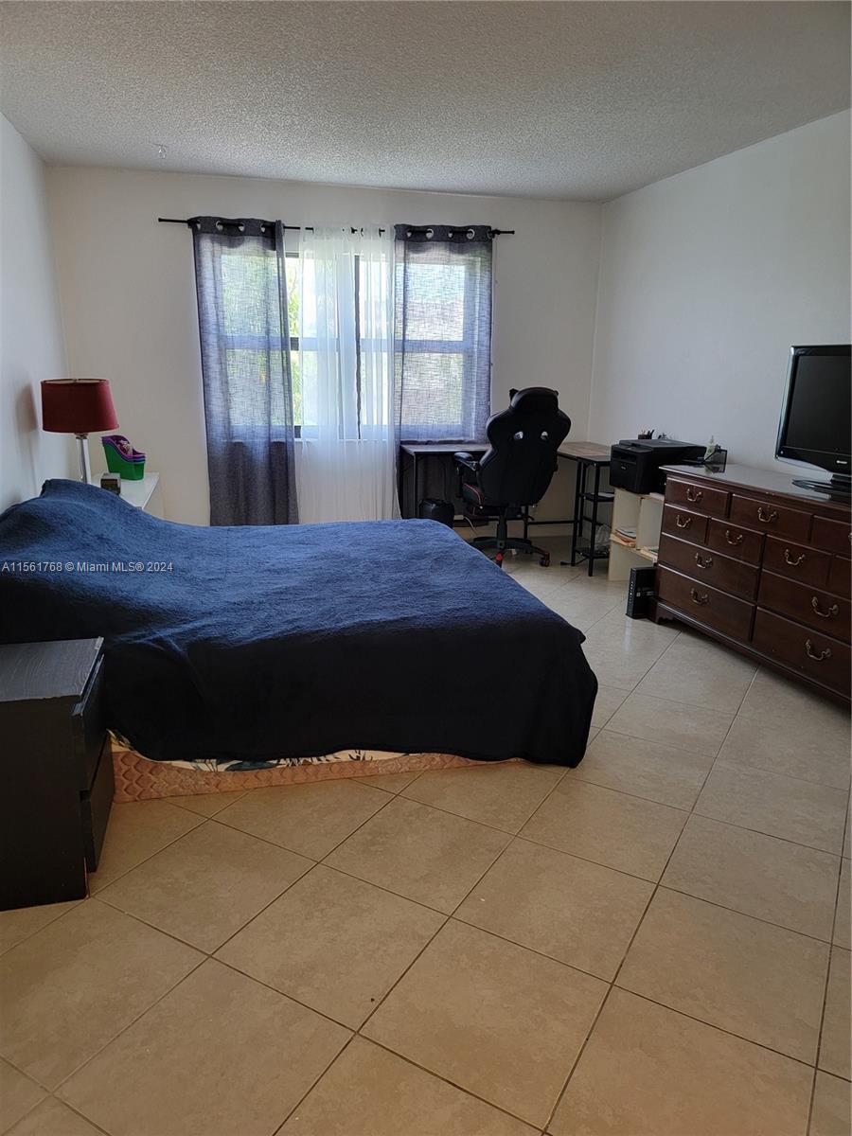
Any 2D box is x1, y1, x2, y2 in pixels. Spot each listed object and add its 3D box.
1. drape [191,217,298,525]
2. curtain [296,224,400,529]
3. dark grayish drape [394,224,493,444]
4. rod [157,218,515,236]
[{"bbox_3d":[-1.209,-1.218,5.353,0.620,2.090,0.110,-2,15,-12],"label":"drape"},{"bbox_3d":[-0.547,-1.240,5.506,0.720,2.090,0.090,-2,15,-12],"label":"curtain"},{"bbox_3d":[0.111,-1.296,5.628,0.700,2.080,0.110,-2,15,-12],"label":"dark grayish drape"},{"bbox_3d":[-0.531,-2.257,5.223,2.340,0.050,0.080,-3,15,-12],"label":"rod"}]

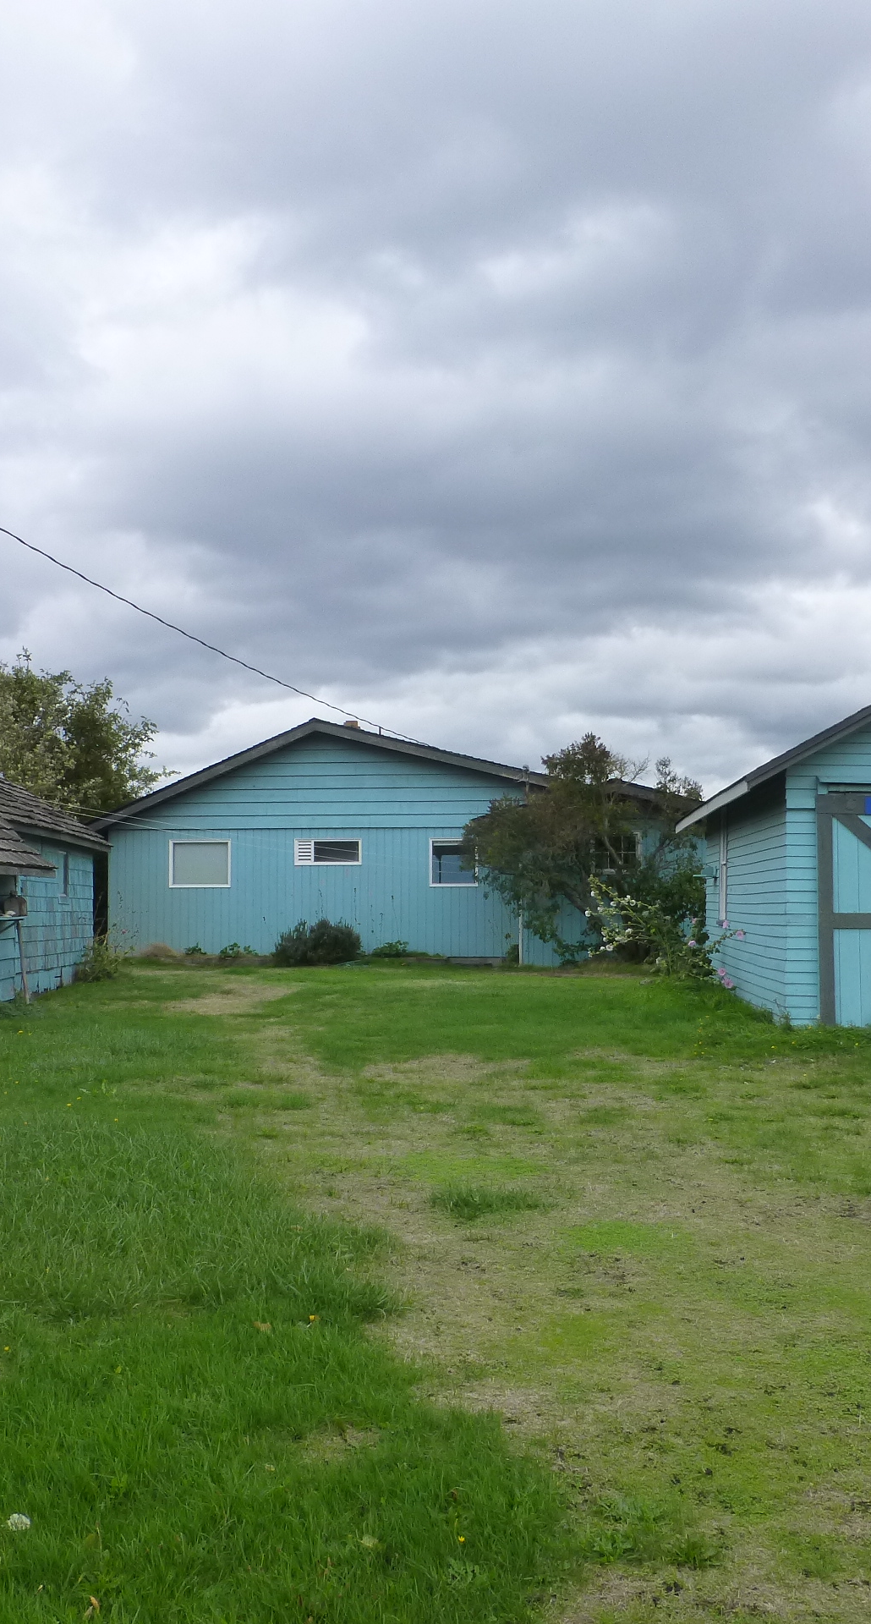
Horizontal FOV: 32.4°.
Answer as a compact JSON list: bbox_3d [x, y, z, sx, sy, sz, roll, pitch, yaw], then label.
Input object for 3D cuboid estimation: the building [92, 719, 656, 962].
[{"bbox_3d":[-0.211,0.827,33.859,12.360,4.850,9.000,0,-3,11],"label":"building"}]

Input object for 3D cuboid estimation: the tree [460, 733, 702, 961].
[{"bbox_3d":[2.597,0.710,26.800,4.000,4.100,3.400,0,-3,0],"label":"tree"}]

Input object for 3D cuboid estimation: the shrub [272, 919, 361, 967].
[{"bbox_3d":[-2.287,2.516,29.000,1.700,0.980,1.300,0,-3,11],"label":"shrub"}]

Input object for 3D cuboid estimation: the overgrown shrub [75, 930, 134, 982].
[{"bbox_3d":[-4.748,2.071,21.500,0.800,0.720,0.700,0,-3,0],"label":"overgrown shrub"}]

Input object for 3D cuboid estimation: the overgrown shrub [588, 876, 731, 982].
[{"bbox_3d":[3.359,1.762,22.500,2.050,1.600,1.800,0,-3,4],"label":"overgrown shrub"}]

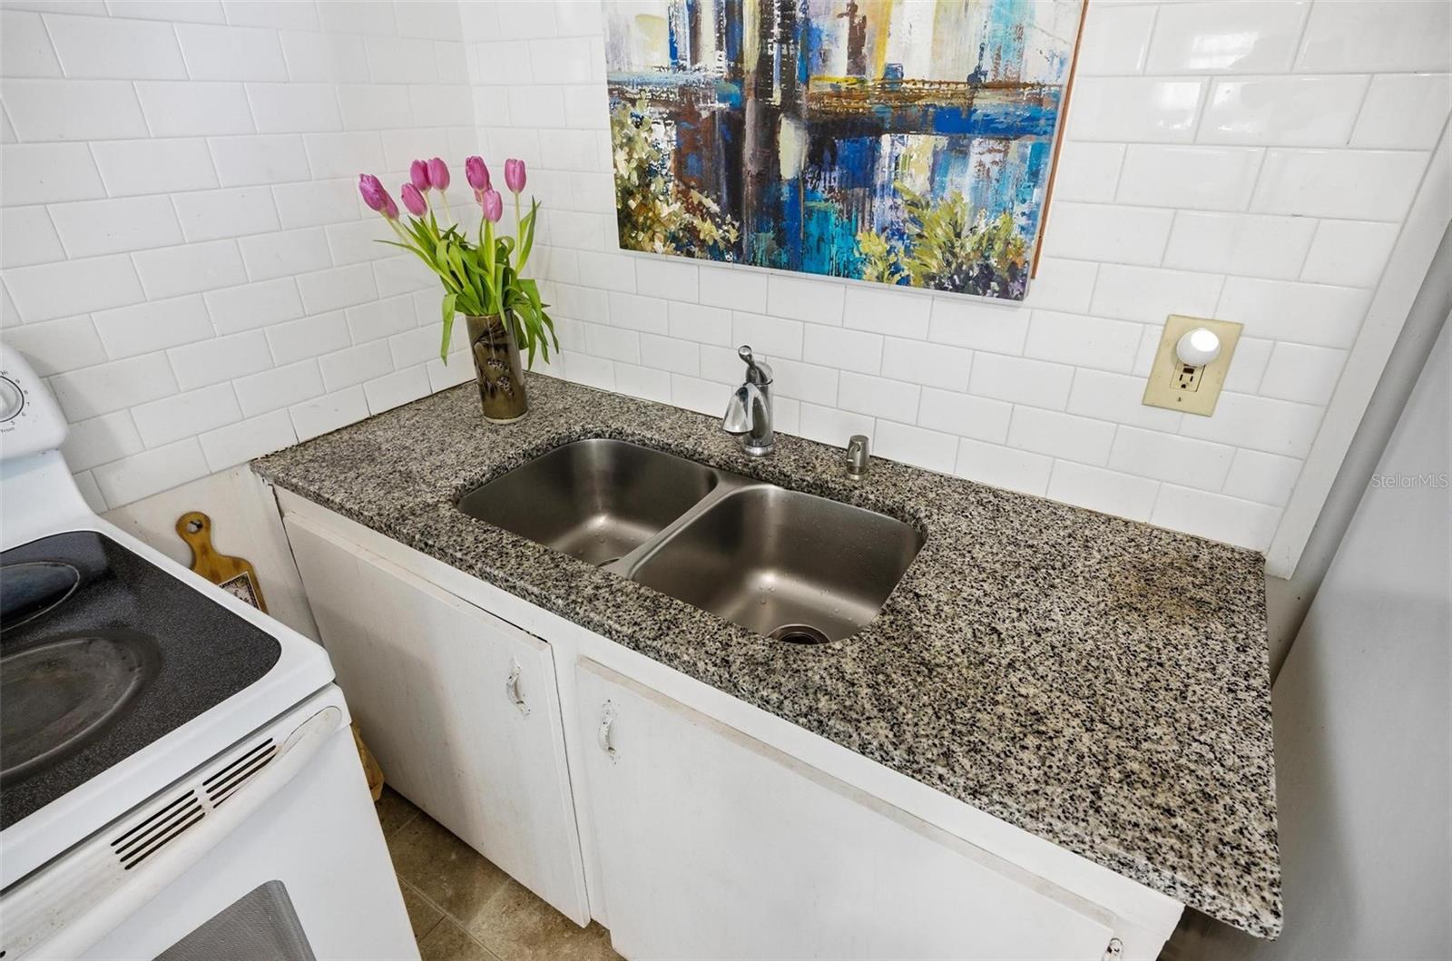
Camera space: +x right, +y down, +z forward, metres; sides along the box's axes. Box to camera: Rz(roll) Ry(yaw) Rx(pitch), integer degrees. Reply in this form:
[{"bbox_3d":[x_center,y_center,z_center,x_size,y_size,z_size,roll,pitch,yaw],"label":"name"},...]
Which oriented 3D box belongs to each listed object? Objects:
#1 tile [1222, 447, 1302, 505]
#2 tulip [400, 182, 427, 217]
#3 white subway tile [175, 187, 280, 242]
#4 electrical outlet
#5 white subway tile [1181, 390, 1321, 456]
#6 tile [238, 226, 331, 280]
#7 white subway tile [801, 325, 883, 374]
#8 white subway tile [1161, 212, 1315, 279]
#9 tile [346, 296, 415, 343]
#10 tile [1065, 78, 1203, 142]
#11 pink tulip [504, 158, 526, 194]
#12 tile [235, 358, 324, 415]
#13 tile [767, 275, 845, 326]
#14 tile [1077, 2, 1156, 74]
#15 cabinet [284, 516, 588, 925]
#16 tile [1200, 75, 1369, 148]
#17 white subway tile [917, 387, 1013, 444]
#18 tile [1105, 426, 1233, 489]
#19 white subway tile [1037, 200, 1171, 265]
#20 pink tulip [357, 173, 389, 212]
[{"bbox_3d":[0.766,-0.007,1.034,0.077,0.075,0.009,16,32,28],"label":"tile"},{"bbox_3d":[-0.556,-0.501,1.294,0.038,0.060,0.038,-28,34,-9],"label":"tulip"},{"bbox_3d":[-0.831,-0.446,1.210,0.009,0.075,0.155,16,32,28],"label":"white subway tile"},{"bbox_3d":[0.652,-0.159,1.016,0.088,0.134,0.014,16,32,28],"label":"electrical outlet"},{"bbox_3d":[0.730,-0.086,1.016,0.152,0.076,0.010,16,32,28],"label":"white subway tile"},{"bbox_3d":[-0.794,-0.411,1.310,0.009,0.076,0.152,16,32,28],"label":"tile"},{"bbox_3d":[0.209,-0.237,1.303,0.152,0.075,0.010,16,32,28],"label":"white subway tile"},{"bbox_3d":[0.669,-0.310,0.950,0.153,0.076,0.009,16,32,28],"label":"white subway tile"},{"bbox_3d":[-0.710,-0.336,1.500,0.009,0.076,0.152,16,32,28],"label":"tile"},{"bbox_3d":[0.536,-0.482,0.945,0.152,0.076,0.010,16,32,28],"label":"tile"},{"bbox_3d":[-0.391,-0.566,1.345,0.039,0.059,0.039,-7,29,-13],"label":"pink tulip"},{"bbox_3d":[-0.831,-0.173,1.352,0.009,0.075,0.155,16,32,28],"label":"tile"},{"bbox_3d":[0.144,-0.323,1.302,0.151,0.075,0.008,16,32,28],"label":"tile"},{"bbox_3d":[0.469,-0.571,0.943,0.152,0.075,0.010,16,32,28],"label":"tile"},{"bbox_3d":[-0.571,0.464,1.415,0.680,0.700,0.030,16,32,28],"label":"cabinet"},{"bbox_3d":[0.664,-0.442,0.871,0.151,0.075,0.008,16,32,28],"label":"tile"},{"bbox_3d":[0.406,-0.113,1.235,0.153,0.075,0.009,16,32,28],"label":"white subway tile"},{"bbox_3d":[0.666,-0.036,1.087,0.152,0.076,0.010,16,32,28],"label":"tile"},{"bbox_3d":[0.536,-0.346,1.016,0.152,0.076,0.010,16,32,28],"label":"white subway tile"},{"bbox_3d":[-0.609,-0.495,1.247,0.041,0.063,0.041,-28,32,-14],"label":"pink tulip"}]

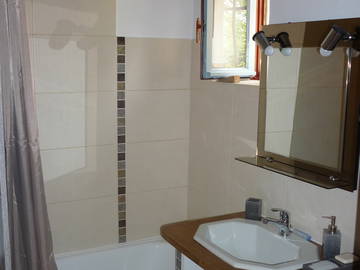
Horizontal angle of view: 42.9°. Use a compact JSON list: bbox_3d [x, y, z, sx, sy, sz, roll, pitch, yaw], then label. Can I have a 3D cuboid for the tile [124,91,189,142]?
[{"bbox_3d":[-0.125,-0.112,2.701,0.414,0.300,0.012,-4,11,-26],"label":"tile"}]

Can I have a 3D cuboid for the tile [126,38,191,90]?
[{"bbox_3d":[-0.121,-0.405,2.650,0.414,0.294,0.012,-4,11,-26],"label":"tile"}]

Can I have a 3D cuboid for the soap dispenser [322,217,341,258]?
[{"bbox_3d":[0.569,0.381,1.711,0.065,0.149,0.059,5,11,24],"label":"soap dispenser"}]

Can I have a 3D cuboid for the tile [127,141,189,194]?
[{"bbox_3d":[-0.130,0.185,2.752,0.414,0.299,0.012,-4,11,-26],"label":"tile"}]

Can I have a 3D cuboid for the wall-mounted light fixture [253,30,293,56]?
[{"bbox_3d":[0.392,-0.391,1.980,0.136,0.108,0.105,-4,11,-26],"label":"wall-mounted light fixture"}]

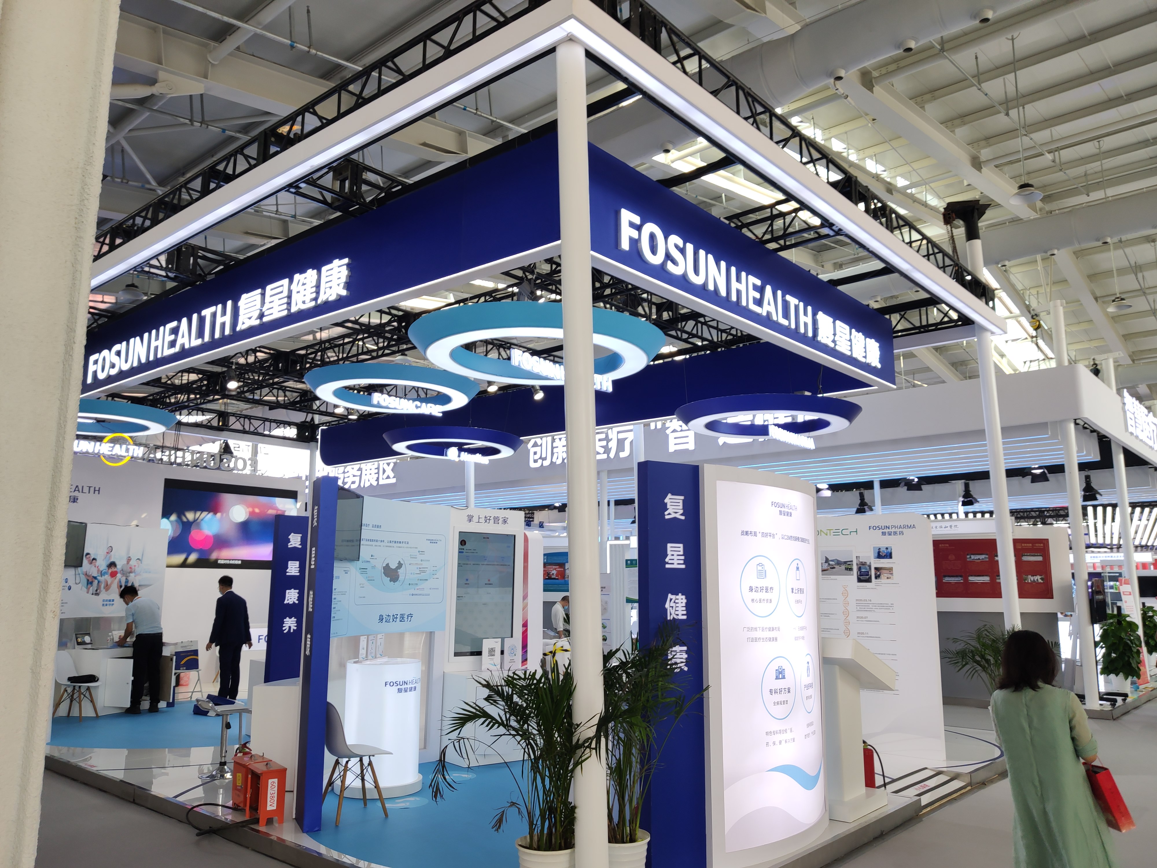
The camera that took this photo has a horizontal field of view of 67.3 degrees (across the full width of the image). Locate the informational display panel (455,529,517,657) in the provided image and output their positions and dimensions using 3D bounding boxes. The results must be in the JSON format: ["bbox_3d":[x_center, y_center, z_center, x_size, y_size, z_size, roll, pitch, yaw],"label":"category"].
[{"bbox_3d":[-0.938,1.614,8.786,0.690,1.210,0.070,7,-11,-36],"label":"informational display panel"}]

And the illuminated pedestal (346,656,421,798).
[{"bbox_3d":[-1.660,2.437,7.309,0.670,1.030,0.670,0,-9,0],"label":"illuminated pedestal"}]

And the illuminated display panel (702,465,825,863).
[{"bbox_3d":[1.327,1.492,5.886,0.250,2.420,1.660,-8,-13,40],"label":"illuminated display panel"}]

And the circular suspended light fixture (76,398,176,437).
[{"bbox_3d":[-7.218,-0.214,12.848,2.380,0.180,2.380,0,-9,0],"label":"circular suspended light fixture"}]

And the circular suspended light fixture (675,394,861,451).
[{"bbox_3d":[2.071,-0.044,9.518,2.000,0.370,2.000,0,-10,0],"label":"circular suspended light fixture"}]

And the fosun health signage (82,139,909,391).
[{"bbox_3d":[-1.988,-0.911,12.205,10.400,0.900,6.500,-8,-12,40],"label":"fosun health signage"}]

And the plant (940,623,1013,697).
[{"bbox_3d":[4.659,2.702,9.498,1.200,1.300,1.200,-8,-13,40],"label":"plant"}]

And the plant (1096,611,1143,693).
[{"bbox_3d":[8.359,3.357,13.520,0.650,1.260,0.650,-8,-12,40],"label":"plant"}]

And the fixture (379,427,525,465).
[{"bbox_3d":[-1.646,0.220,11.450,1.820,0.330,1.820,0,-10,0],"label":"fixture"}]

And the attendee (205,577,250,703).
[{"bbox_3d":[-4.829,2.856,12.162,0.600,1.730,0.360,7,-11,-35],"label":"attendee"}]

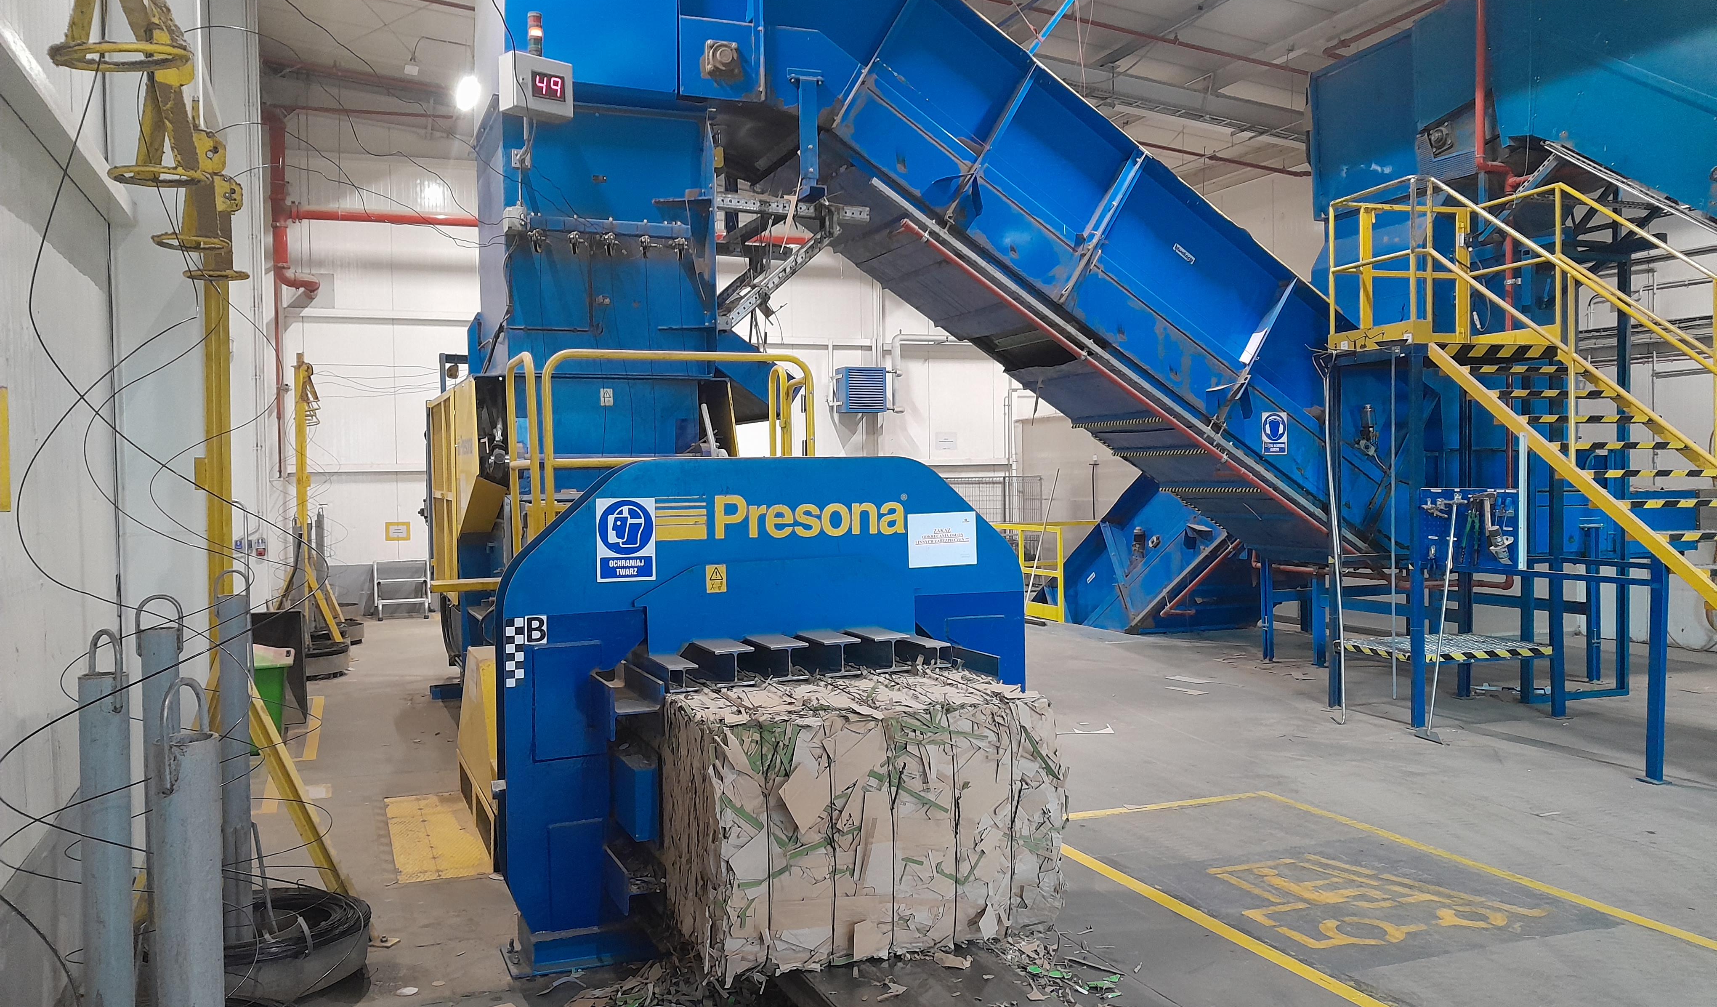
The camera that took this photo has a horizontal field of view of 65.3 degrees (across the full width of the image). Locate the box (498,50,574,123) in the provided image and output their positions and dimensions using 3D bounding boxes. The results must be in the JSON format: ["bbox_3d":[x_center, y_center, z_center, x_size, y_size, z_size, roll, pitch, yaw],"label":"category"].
[{"bbox_3d":[-1.714,-2.217,7.150,0.357,0.283,0.143,-2,3,-45],"label":"box"}]

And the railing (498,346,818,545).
[{"bbox_3d":[-1.025,-0.185,6.789,1.330,1.080,1.220,-1,2,-22],"label":"railing"}]

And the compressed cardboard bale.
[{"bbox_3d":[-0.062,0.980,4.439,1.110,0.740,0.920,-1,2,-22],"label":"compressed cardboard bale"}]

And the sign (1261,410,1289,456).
[{"bbox_3d":[2.963,-0.494,9.517,0.216,0.300,0.010,-1,2,-22],"label":"sign"}]

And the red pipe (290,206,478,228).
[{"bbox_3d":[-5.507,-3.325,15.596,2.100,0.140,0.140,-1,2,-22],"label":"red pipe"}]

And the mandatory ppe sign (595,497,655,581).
[{"bbox_3d":[-0.832,0.132,4.806,0.214,0.297,0.010,-1,2,-22],"label":"mandatory ppe sign"}]

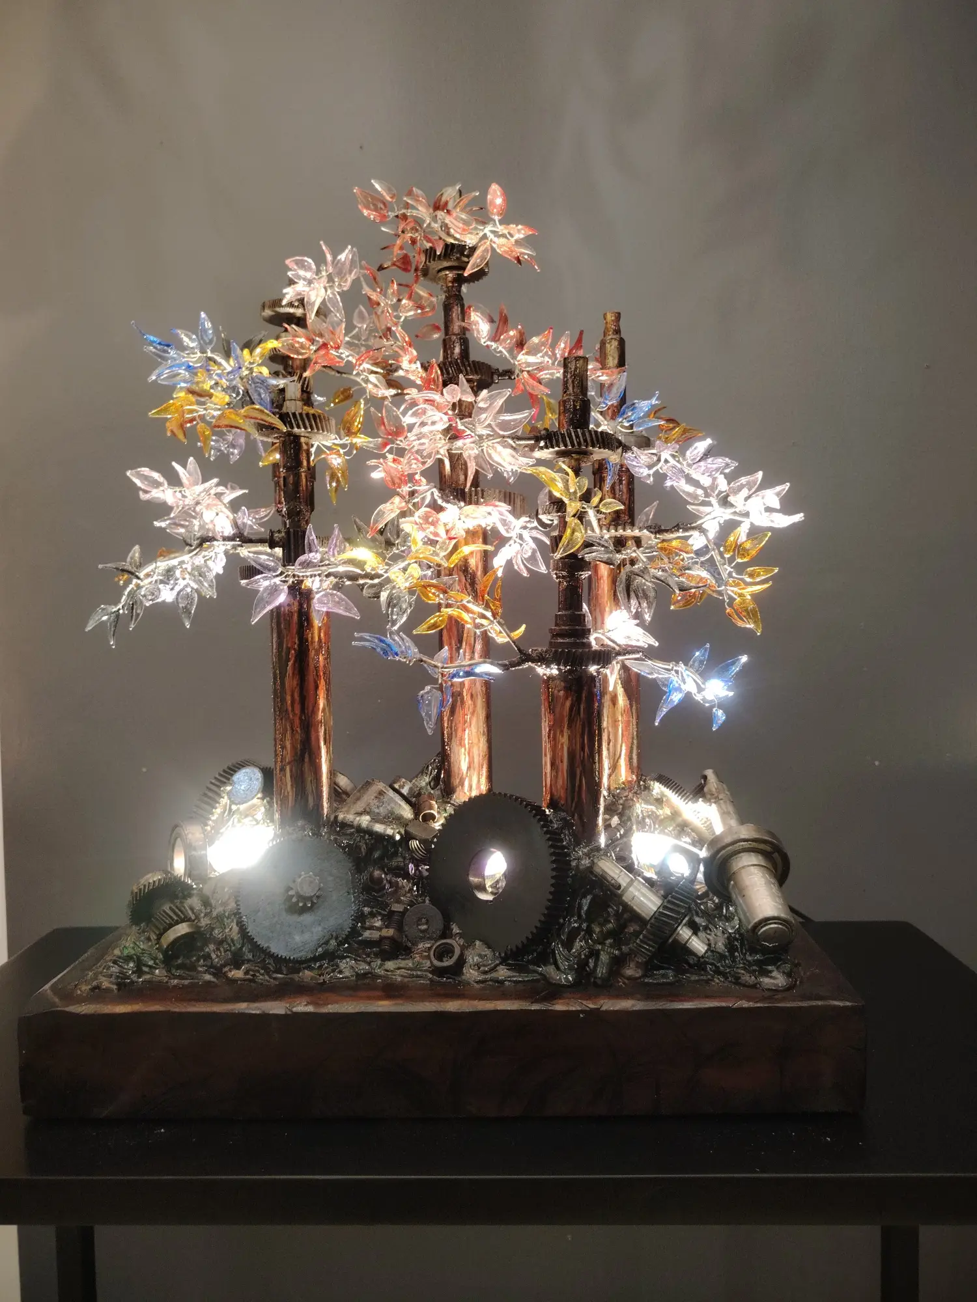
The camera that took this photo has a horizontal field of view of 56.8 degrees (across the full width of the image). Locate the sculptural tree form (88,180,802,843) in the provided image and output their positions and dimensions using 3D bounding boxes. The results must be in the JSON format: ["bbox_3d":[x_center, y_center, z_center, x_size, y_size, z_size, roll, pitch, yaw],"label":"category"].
[{"bbox_3d":[-0.034,-0.166,0.930,0.710,0.700,0.330,-1,2,0],"label":"sculptural tree form"}]

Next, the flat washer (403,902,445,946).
[{"bbox_3d":[-0.059,0.252,0.830,0.038,0.038,0.012,-1,2,-3],"label":"flat washer"}]

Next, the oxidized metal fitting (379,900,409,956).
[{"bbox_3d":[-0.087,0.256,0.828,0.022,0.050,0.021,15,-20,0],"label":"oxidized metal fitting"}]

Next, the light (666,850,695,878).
[{"bbox_3d":[0.184,0.204,0.867,0.027,0.026,0.016,0,2,6],"label":"light"}]

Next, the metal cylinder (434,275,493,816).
[{"bbox_3d":[-0.030,-0.126,1.000,0.057,0.600,0.057,-1,2,0],"label":"metal cylinder"}]

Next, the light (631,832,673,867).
[{"bbox_3d":[0.160,0.193,0.880,0.042,0.035,0.030,0,2,3],"label":"light"}]

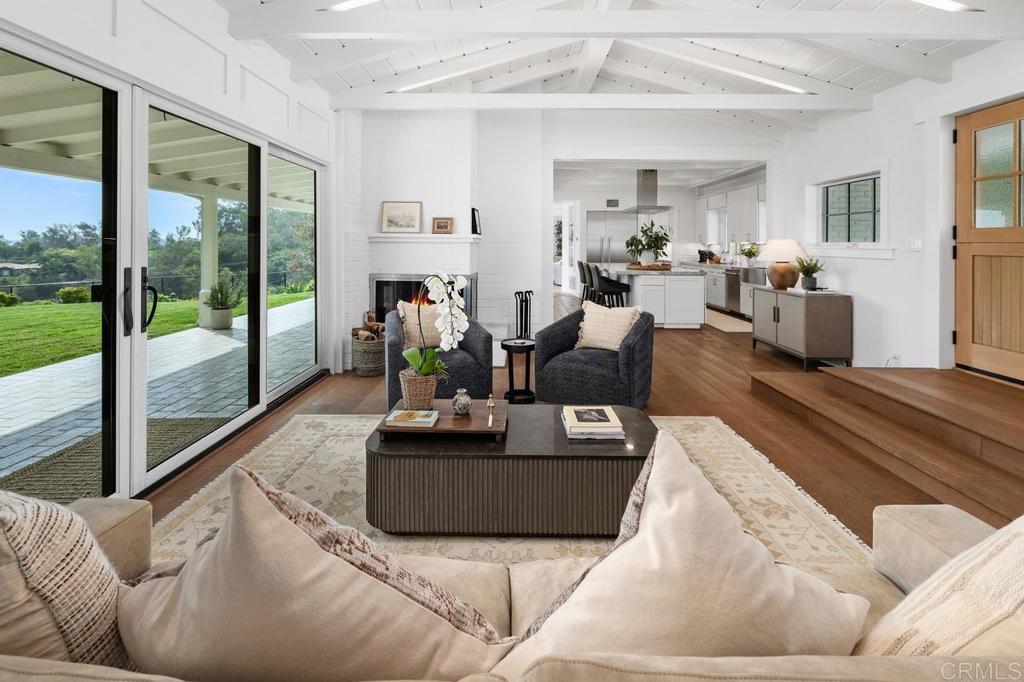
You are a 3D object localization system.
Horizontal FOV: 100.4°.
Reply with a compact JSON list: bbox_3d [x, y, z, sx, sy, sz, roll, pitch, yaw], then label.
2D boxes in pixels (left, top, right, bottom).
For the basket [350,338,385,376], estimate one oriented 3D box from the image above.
[{"bbox_3d":[-1.497,0.152,4.480,0.380,0.360,0.380,0,8,0],"label":"basket"}]

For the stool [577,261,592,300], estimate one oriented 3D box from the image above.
[{"bbox_3d":[1.646,-1.177,9.100,0.560,1.020,0.500,0,8,0],"label":"stool"}]

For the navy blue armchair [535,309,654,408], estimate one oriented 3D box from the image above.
[{"bbox_3d":[0.792,0.099,4.000,0.840,0.740,0.840,4,8,28],"label":"navy blue armchair"}]

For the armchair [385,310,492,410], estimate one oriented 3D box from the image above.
[{"bbox_3d":[-0.710,0.100,3.970,0.850,0.750,0.800,-3,11,-18],"label":"armchair"}]

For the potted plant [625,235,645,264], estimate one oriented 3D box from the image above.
[{"bbox_3d":[2.226,-1.681,7.750,0.380,0.500,0.360,0,8,0],"label":"potted plant"}]

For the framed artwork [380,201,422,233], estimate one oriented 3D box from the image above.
[{"bbox_3d":[-1.244,-1.390,4.800,0.450,0.360,0.035,0,3,0],"label":"framed artwork"}]

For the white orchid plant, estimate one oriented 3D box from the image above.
[{"bbox_3d":[-0.448,-0.091,2.500,0.385,0.610,0.260,0,8,0],"label":"white orchid plant"}]

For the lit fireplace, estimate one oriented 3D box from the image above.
[{"bbox_3d":[-1.081,-0.495,5.150,1.180,0.620,0.420,0,8,0],"label":"lit fireplace"}]

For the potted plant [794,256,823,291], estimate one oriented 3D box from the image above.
[{"bbox_3d":[3.453,-0.783,4.950,0.300,0.385,0.290,0,8,0],"label":"potted plant"}]

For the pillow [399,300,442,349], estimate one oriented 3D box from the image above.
[{"bbox_3d":[-0.798,-0.146,4.030,0.520,0.480,0.180,-3,-9,-18],"label":"pillow"}]

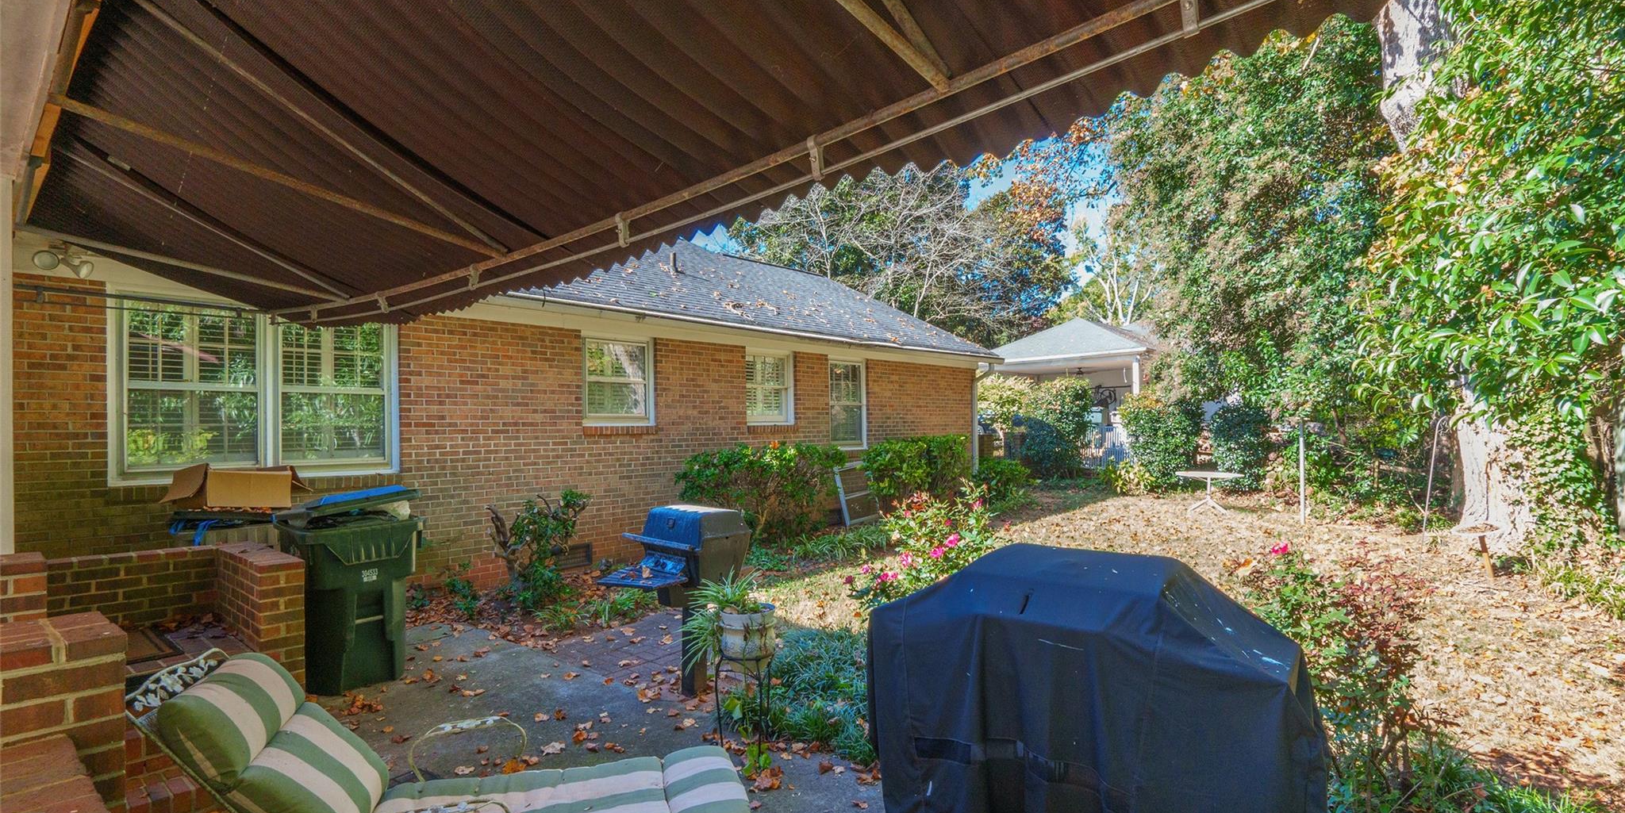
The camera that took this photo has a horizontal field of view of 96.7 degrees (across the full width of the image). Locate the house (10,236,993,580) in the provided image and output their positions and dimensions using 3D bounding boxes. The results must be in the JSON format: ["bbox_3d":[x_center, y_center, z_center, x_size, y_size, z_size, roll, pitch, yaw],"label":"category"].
[{"bbox_3d":[-2.854,-0.452,11.809,6.200,4.600,14.400,-1,-1,41],"label":"house"}]

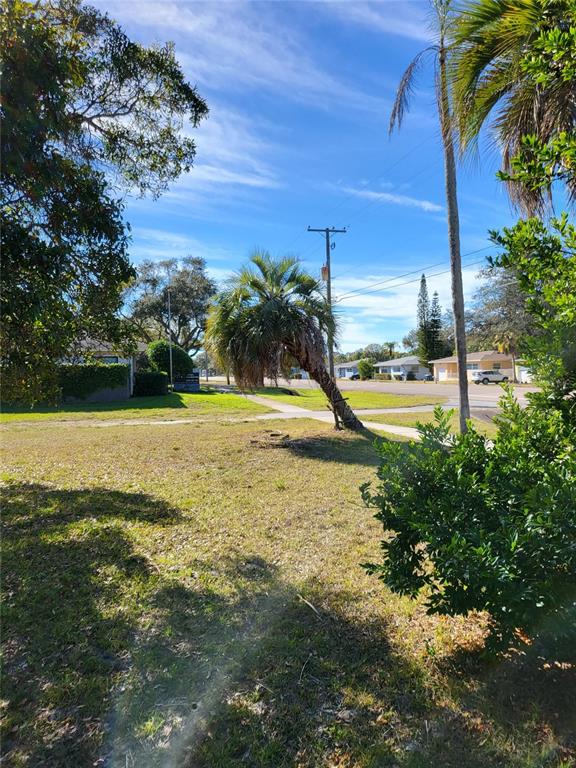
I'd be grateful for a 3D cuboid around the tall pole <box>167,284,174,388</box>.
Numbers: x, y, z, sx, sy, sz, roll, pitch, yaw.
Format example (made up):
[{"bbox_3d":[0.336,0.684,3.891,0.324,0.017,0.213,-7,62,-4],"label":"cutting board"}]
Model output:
[{"bbox_3d":[-9.582,-3.635,43.500,0.120,8.500,0.120,-1,1,-17],"label":"tall pole"}]

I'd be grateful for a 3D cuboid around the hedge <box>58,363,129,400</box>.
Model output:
[{"bbox_3d":[-12.210,-0.126,33.600,4.600,2.400,1.000,-1,1,-17],"label":"hedge"}]

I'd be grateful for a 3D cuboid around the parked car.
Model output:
[{"bbox_3d":[23.587,-0.864,62.484,4.600,1.660,1.850,-1,1,-17],"label":"parked car"}]

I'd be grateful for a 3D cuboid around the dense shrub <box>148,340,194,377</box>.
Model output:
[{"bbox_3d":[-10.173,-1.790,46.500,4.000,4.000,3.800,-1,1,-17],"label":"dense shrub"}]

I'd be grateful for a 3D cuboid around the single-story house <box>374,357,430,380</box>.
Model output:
[{"bbox_3d":[19.768,-2.561,92.961,7.000,4.000,11.000,-1,1,-21],"label":"single-story house"}]

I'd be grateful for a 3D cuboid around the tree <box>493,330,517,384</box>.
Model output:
[{"bbox_3d":[25.615,-3.167,62.000,3.100,6.100,3.000,-1,1,-17],"label":"tree"}]

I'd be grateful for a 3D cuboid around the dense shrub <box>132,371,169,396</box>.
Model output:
[{"bbox_3d":[-10.148,-0.037,39.300,2.600,1.850,1.400,-1,1,-17],"label":"dense shrub"}]

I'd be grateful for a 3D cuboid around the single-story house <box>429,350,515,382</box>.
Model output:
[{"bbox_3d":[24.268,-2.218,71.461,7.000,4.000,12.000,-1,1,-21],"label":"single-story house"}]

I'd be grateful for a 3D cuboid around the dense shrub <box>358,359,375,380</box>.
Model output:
[{"bbox_3d":[13.784,-2.546,93.500,2.850,3.900,2.800,-1,1,0],"label":"dense shrub"}]

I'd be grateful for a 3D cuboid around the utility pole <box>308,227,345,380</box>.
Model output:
[{"bbox_3d":[2.571,-4.538,33.800,2.450,10.700,0.600,-1,1,-17],"label":"utility pole"}]

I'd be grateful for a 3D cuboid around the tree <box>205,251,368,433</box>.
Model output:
[{"bbox_3d":[-0.123,-1.193,14.600,4.350,4.950,3.600,-1,1,0],"label":"tree"}]

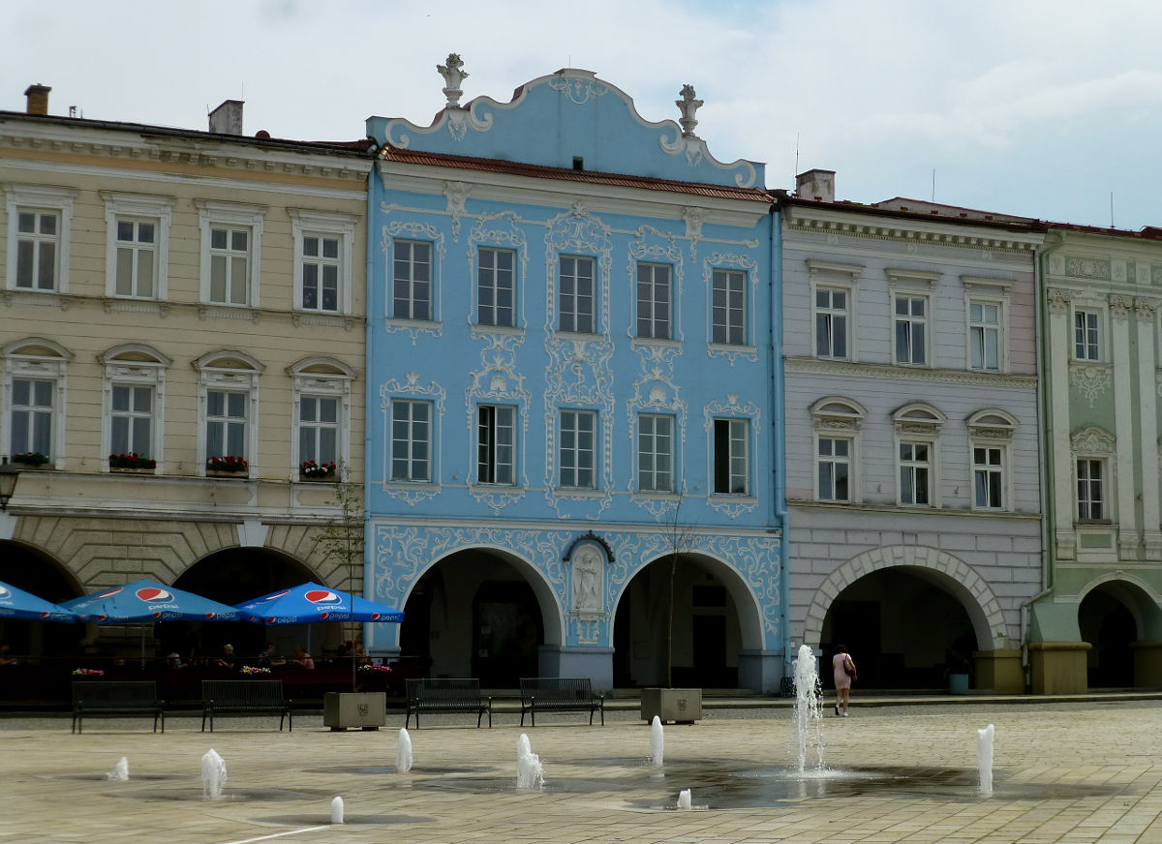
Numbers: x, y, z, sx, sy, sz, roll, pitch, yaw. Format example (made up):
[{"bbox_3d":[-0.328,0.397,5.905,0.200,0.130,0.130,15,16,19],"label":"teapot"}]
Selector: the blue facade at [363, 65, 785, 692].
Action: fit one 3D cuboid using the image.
[{"bbox_3d":[-0.214,-1.173,59.246,12.080,16.596,1.500,3,-8,-25],"label":"blue facade"}]

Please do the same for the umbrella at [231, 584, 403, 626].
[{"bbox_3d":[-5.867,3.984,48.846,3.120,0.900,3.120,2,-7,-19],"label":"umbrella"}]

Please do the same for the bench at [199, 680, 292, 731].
[{"bbox_3d":[-6.124,5.212,40.624,1.580,0.930,0.620,3,-8,-25],"label":"bench"}]

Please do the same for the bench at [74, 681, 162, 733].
[{"bbox_3d":[-8.317,5.131,39.862,1.580,0.930,0.620,3,-8,-25],"label":"bench"}]

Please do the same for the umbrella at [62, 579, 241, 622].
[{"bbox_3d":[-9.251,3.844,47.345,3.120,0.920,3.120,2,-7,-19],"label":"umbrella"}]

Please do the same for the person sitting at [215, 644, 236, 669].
[{"bbox_3d":[-7.621,5.440,47.621,0.750,1.320,0.520,6,-9,-41],"label":"person sitting"}]

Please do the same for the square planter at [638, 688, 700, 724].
[{"bbox_3d":[1.848,5.792,45.228,0.900,0.750,0.900,3,-8,-25],"label":"square planter"}]

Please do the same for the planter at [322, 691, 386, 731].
[{"bbox_3d":[-4.206,5.372,41.264,0.900,0.750,0.900,3,-8,-25],"label":"planter"}]

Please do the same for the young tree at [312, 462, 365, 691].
[{"bbox_3d":[-4.476,2.837,41.215,0.950,4.350,0.950,0,-7,0],"label":"young tree"}]

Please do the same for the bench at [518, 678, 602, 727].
[{"bbox_3d":[-0.385,5.569,43.991,1.580,0.930,0.620,3,-8,-25],"label":"bench"}]

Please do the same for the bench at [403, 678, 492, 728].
[{"bbox_3d":[-2.567,5.450,42.865,1.580,0.930,0.620,3,-8,-25],"label":"bench"}]

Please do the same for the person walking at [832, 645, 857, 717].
[{"bbox_3d":[5.969,5.881,50.300,0.550,1.619,0.500,0,-7,-3],"label":"person walking"}]

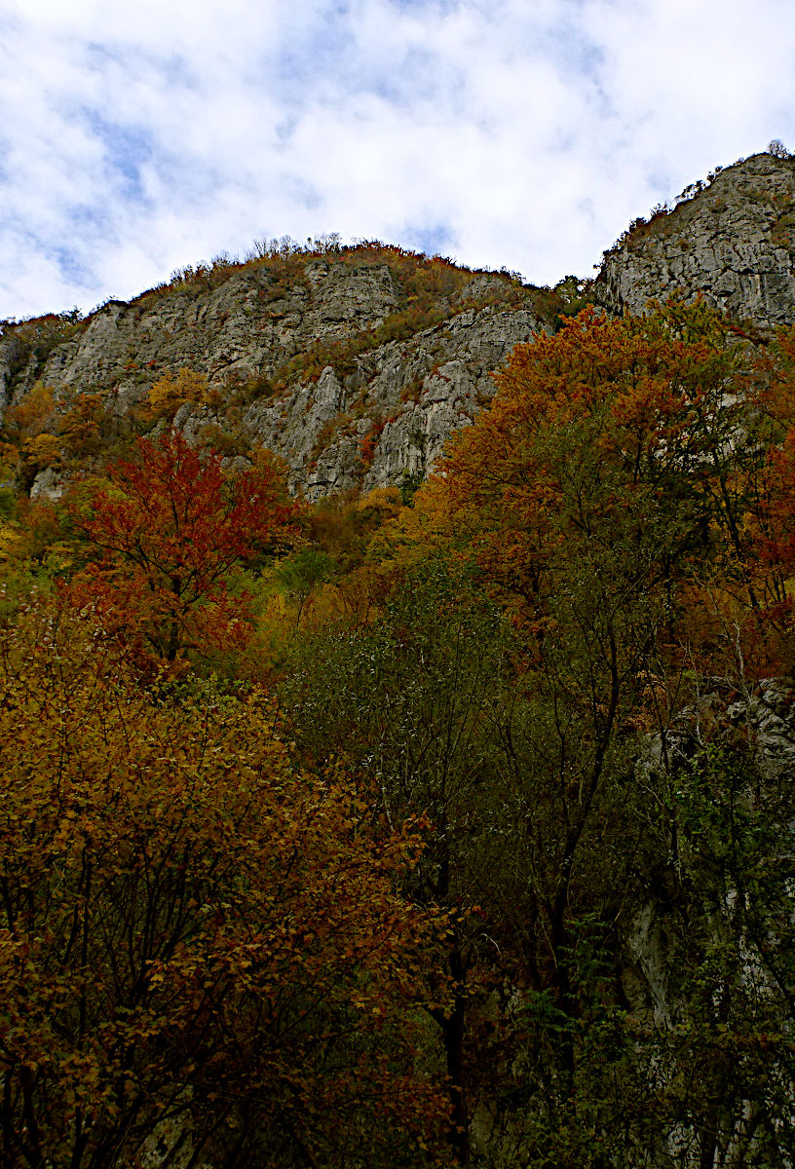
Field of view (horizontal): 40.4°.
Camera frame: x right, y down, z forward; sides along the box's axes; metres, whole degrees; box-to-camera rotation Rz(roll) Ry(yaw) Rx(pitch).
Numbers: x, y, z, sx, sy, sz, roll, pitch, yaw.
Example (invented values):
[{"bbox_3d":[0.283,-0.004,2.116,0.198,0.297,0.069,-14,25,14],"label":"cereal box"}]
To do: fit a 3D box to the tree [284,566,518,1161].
[{"bbox_3d":[0.000,4.370,18.500,4.100,9.900,4.000,0,-15,0],"label":"tree"}]

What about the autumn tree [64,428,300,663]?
[{"bbox_3d":[-8.700,-1.600,43.900,9.000,9.700,8.500,0,-15,0],"label":"autumn tree"}]

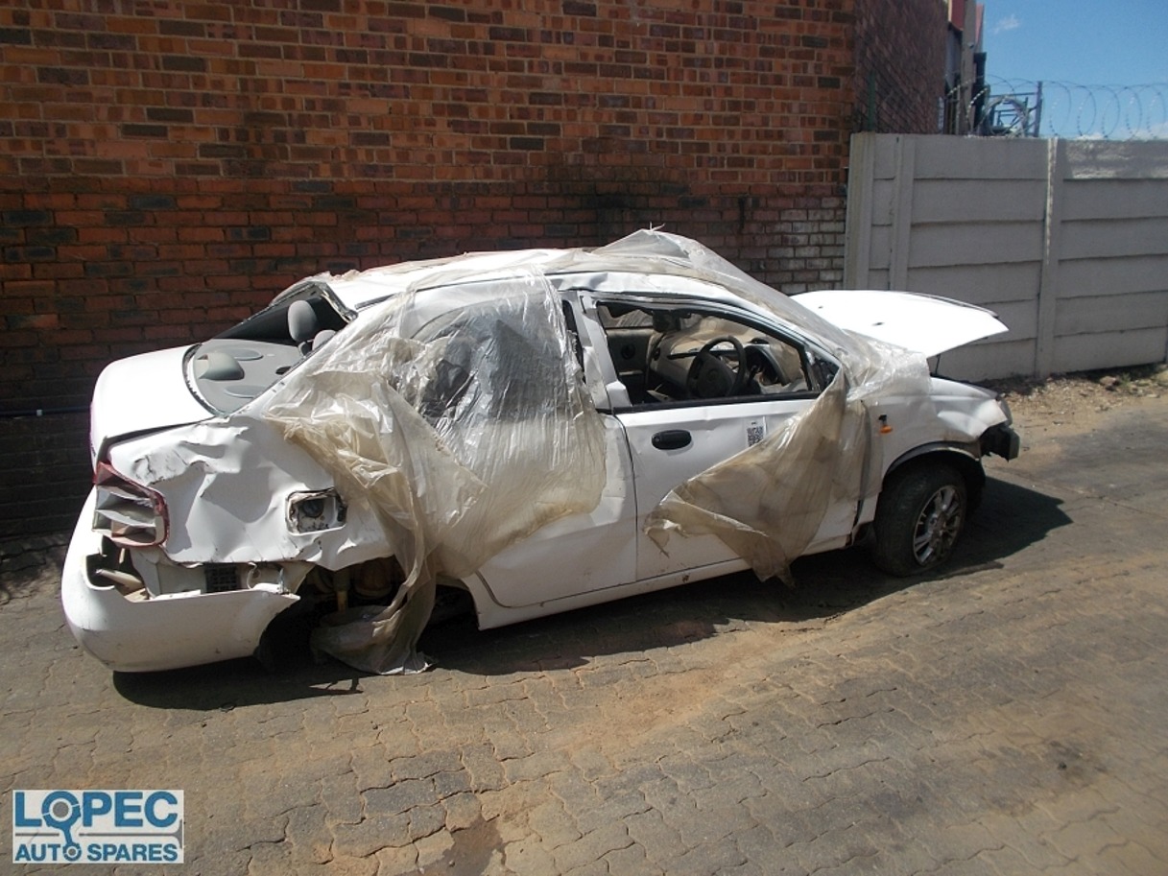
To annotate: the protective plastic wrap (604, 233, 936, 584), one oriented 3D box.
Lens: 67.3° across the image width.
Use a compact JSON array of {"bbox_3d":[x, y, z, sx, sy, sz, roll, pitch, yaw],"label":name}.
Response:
[{"bbox_3d":[0.765,-0.214,3.850,1.600,1.340,1.040,-7,18,-21],"label":"protective plastic wrap"}]

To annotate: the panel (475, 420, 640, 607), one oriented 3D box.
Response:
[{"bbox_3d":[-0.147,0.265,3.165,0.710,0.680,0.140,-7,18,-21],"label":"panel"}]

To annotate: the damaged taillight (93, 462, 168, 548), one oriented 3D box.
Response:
[{"bbox_3d":[-1.407,0.187,2.715,0.250,0.290,0.250,-7,18,-21],"label":"damaged taillight"}]

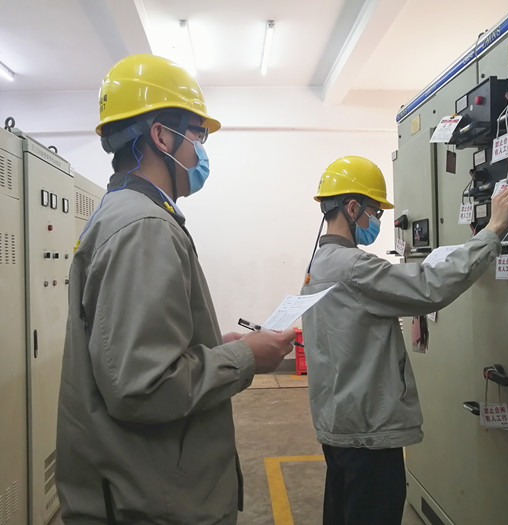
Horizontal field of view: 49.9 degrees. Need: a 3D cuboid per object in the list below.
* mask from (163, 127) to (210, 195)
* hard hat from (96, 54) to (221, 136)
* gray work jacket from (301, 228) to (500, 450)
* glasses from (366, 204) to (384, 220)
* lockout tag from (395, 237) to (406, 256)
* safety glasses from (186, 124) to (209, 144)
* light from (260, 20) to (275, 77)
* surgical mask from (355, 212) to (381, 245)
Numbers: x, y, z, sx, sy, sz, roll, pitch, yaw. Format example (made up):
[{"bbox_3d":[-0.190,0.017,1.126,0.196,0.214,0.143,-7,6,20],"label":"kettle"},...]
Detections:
[{"bbox_3d":[-0.156,-0.234,1.262,0.115,0.135,0.150,-1,0,-20],"label":"mask"},{"bbox_3d":[-0.218,-0.373,1.235,0.280,0.165,0.220,-8,2,-20],"label":"hard hat"},{"bbox_3d":[0.455,0.250,1.890,0.600,0.720,0.520,-1,0,-18],"label":"gray work jacket"},{"bbox_3d":[0.385,-0.180,1.904,0.135,0.045,0.145,11,-1,-4],"label":"glasses"},{"bbox_3d":[0.772,-0.079,2.870,0.004,0.078,0.100,-1,9,-10],"label":"lockout tag"},{"bbox_3d":[-0.170,-0.296,1.257,0.135,0.045,0.145,-1,0,-20],"label":"safety glasses"},{"bbox_3d":[0.130,-2.058,5.315,0.060,0.075,1.220,-1,0,-2],"label":"light"},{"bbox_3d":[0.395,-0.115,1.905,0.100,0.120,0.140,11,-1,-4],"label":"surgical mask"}]

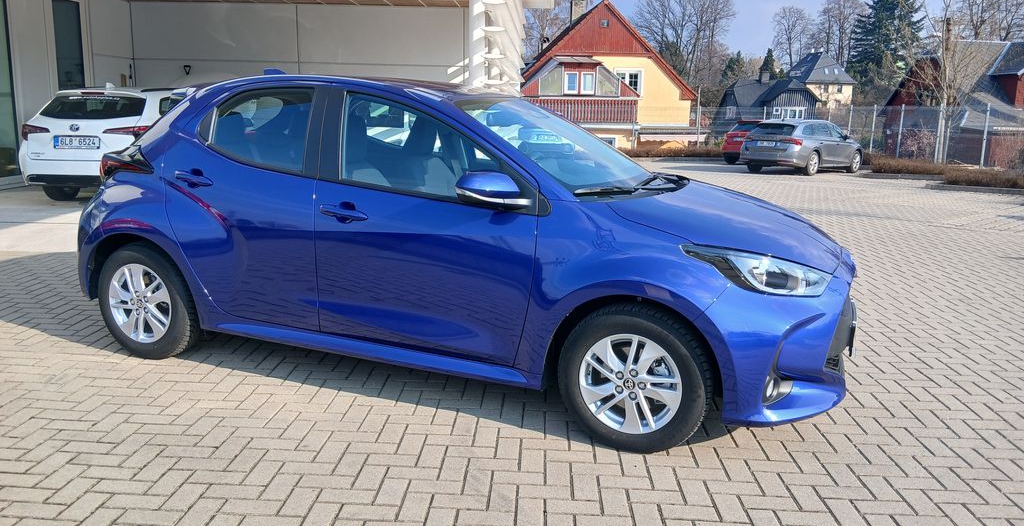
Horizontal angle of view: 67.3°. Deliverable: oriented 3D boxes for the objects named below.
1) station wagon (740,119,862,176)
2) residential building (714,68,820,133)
[{"bbox_3d":[8.234,-3.316,21.800,4.690,1.480,1.850,-9,15,-42],"label":"station wagon"},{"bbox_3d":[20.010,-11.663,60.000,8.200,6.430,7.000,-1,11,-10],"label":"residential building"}]

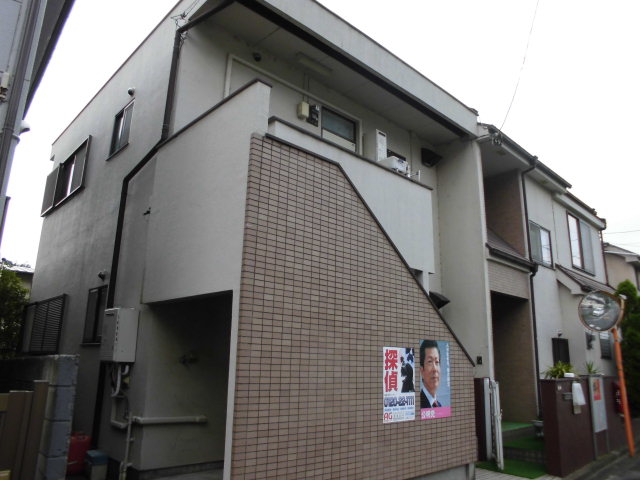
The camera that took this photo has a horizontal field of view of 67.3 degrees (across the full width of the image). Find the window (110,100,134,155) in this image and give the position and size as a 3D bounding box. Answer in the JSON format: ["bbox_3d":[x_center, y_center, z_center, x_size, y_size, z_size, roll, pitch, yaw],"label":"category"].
[{"bbox_3d":[-2.738,-1.517,6.635,0.080,0.650,0.690,14,-19,-41],"label":"window"}]

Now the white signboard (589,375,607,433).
[{"bbox_3d":[4.556,2.671,7.849,0.590,0.840,0.050,14,-19,-41],"label":"white signboard"}]

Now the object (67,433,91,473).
[{"bbox_3d":[-2.594,2.247,5.089,0.240,0.400,0.260,14,-19,-41],"label":"object"}]

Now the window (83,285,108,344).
[{"bbox_3d":[-2.827,0.954,6.053,0.080,0.720,0.690,14,-19,-41],"label":"window"}]

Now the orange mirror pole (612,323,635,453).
[{"bbox_3d":[5.010,2.460,7.937,0.090,2.100,0.090,14,-19,-41],"label":"orange mirror pole"}]

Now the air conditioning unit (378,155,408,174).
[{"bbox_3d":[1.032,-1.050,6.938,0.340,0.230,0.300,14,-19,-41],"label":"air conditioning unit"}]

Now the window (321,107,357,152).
[{"bbox_3d":[0.307,-1.805,7.662,0.810,0.440,0.080,14,-19,-41],"label":"window"}]

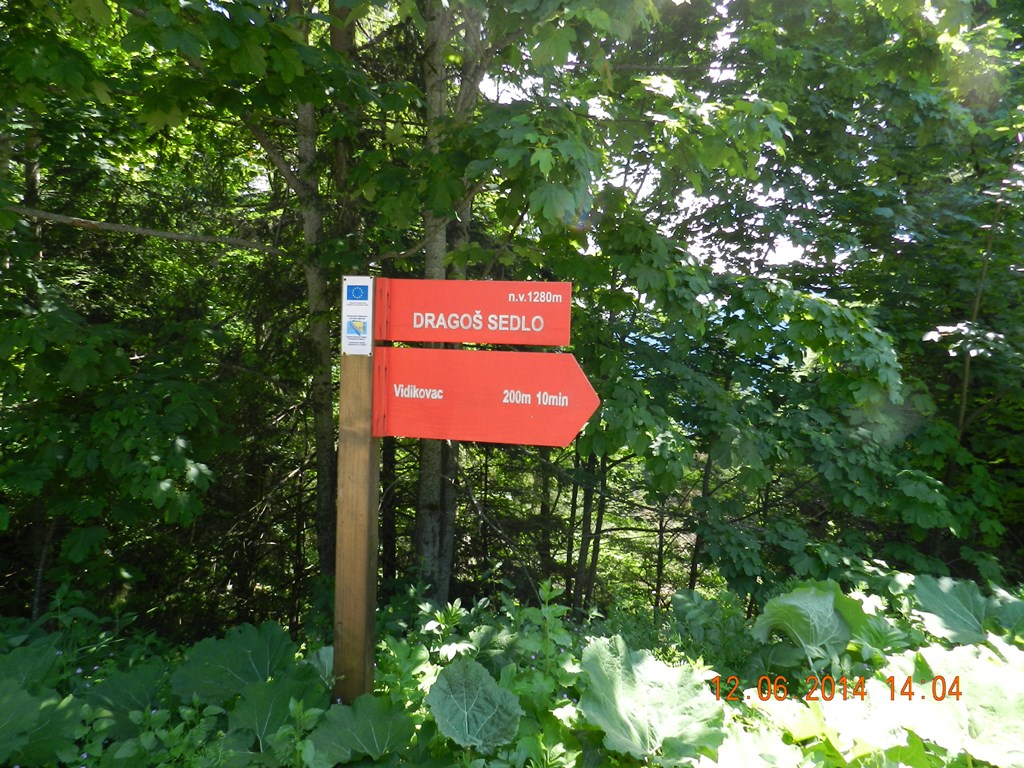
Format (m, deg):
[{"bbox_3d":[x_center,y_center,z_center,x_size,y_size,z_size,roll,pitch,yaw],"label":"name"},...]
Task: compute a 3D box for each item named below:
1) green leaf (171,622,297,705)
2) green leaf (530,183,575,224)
[{"bbox_3d":[-1.085,1.089,2.650,0.440,0.310,0.120,1,-32,-14],"label":"green leaf"},{"bbox_3d":[0.161,-0.716,2.700,0.185,0.160,0.055,2,-17,0],"label":"green leaf"}]

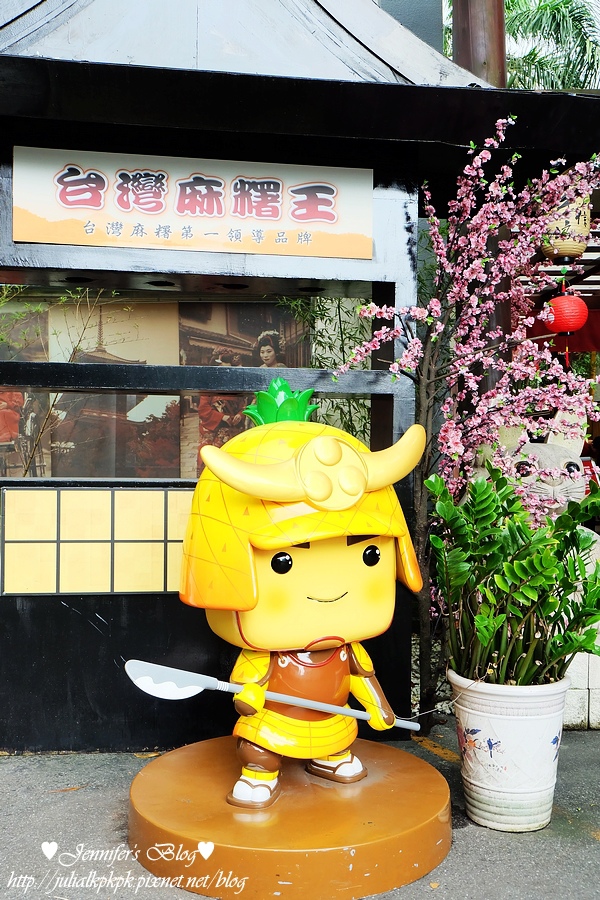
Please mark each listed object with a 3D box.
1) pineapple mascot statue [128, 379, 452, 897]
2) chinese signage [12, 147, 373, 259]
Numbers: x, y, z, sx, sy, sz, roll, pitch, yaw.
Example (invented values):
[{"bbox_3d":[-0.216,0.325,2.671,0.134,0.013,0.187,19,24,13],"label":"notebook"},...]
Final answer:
[{"bbox_3d":[-0.056,0.581,3.223,1.273,1.732,1.232,1,-2,-22],"label":"pineapple mascot statue"},{"bbox_3d":[-0.501,-1.212,4.091,1.758,0.460,0.035,1,-1,-8],"label":"chinese signage"}]

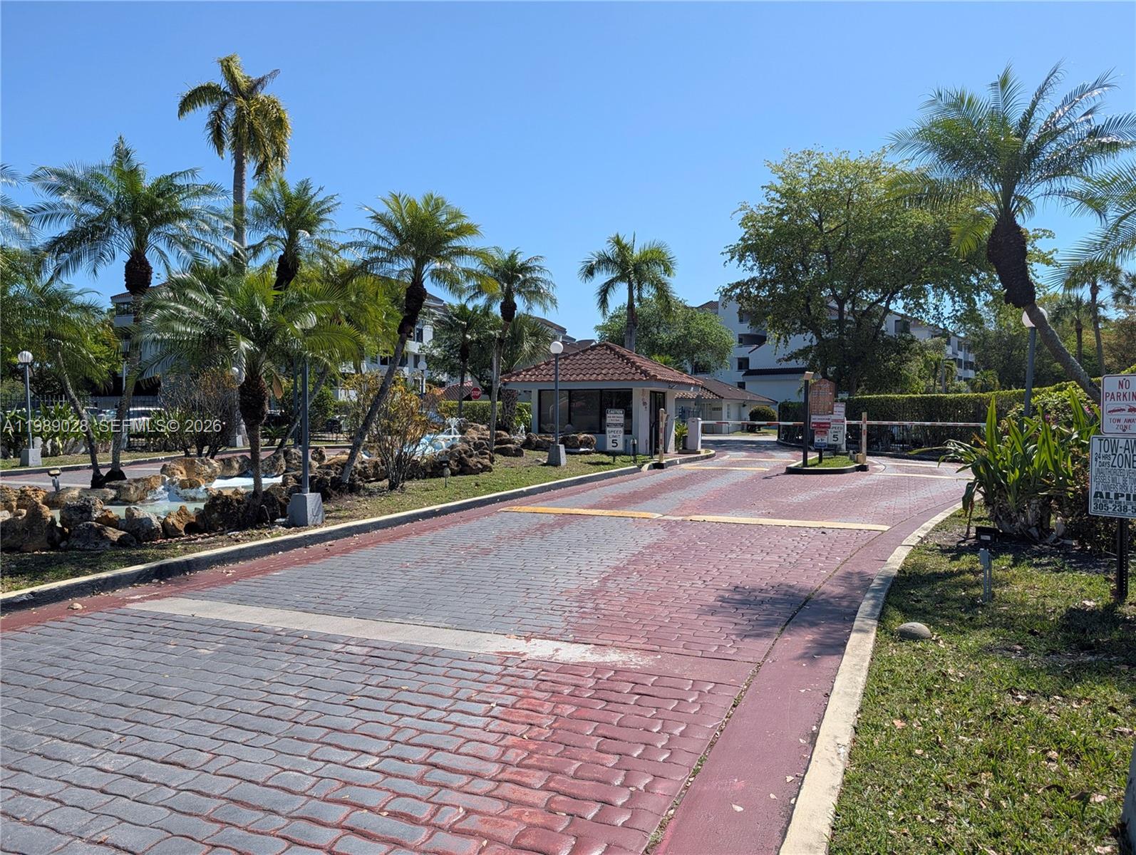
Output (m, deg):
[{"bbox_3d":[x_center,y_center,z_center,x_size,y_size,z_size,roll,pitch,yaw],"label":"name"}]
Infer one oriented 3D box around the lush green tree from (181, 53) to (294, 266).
[{"bbox_3d":[-12.382,-6.636,29.302,4.200,14.688,4.200,0,2,0],"label":"lush green tree"}]

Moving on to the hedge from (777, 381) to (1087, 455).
[{"bbox_3d":[11.350,-0.249,26.506,1.200,2.000,15.000,0,2,-12],"label":"hedge"}]

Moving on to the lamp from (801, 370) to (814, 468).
[{"bbox_3d":[5.892,-0.207,19.400,0.250,2.400,0.220,-2,2,-45],"label":"lamp"}]

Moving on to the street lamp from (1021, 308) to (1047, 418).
[{"bbox_3d":[6.604,-0.277,11.297,0.380,2.890,0.380,1,2,22],"label":"street lamp"}]

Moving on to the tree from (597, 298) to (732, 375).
[{"bbox_3d":[5.795,-3.923,47.899,8.500,8.074,8.000,0,2,0],"label":"tree"}]

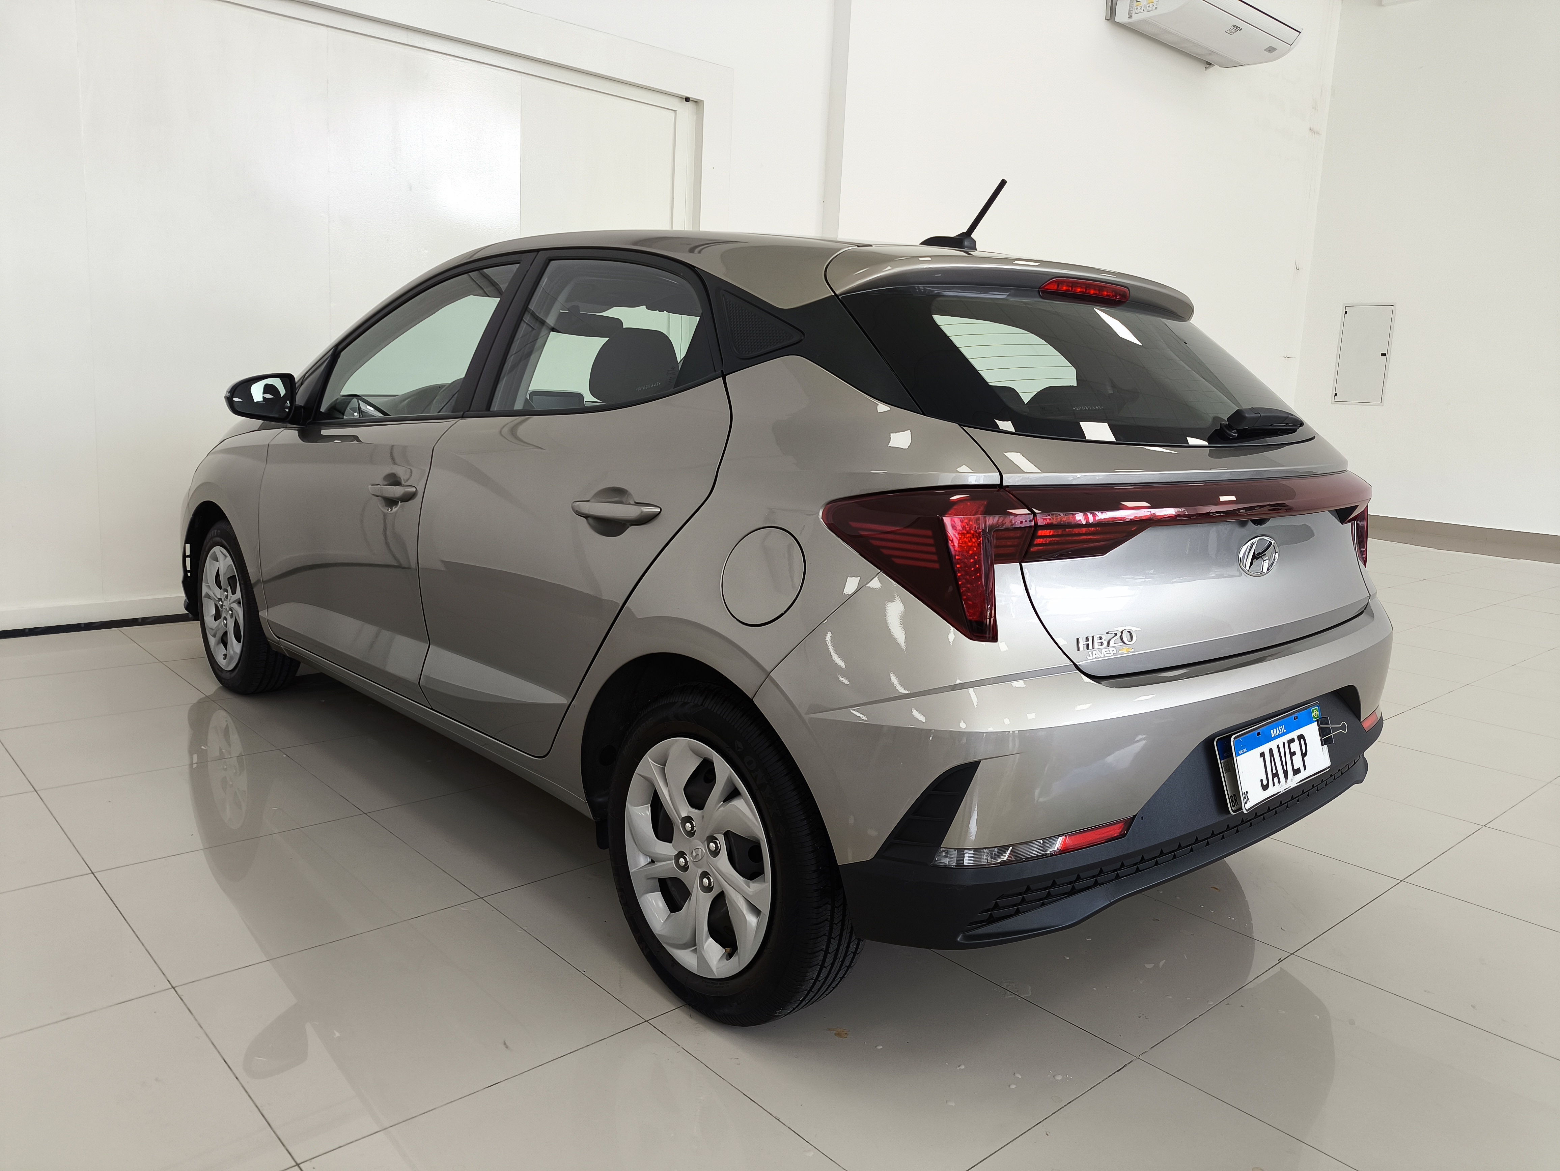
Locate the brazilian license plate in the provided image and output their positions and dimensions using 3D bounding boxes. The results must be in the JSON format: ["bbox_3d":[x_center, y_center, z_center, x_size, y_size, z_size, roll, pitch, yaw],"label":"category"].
[{"bbox_3d":[0.897,0.304,2.030,0.400,0.130,0.020,-7,-1,-43],"label":"brazilian license plate"}]

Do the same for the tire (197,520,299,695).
[{"bbox_3d":[-1.822,0.060,3.872,0.190,0.605,0.605,-7,14,-43],"label":"tire"}]

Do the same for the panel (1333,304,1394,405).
[{"bbox_3d":[4.974,-1.966,9.618,0.040,0.835,0.425,-6,14,-42],"label":"panel"}]

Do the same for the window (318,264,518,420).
[{"bbox_3d":[-0.974,-0.627,2.959,0.920,0.420,0.050,13,-3,45],"label":"window"}]

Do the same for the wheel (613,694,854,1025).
[{"bbox_3d":[-0.092,0.474,2.077,0.200,0.605,0.605,-7,14,-43],"label":"wheel"}]

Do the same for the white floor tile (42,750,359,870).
[{"bbox_3d":[-1.477,0.558,2.869,0.600,0.012,0.600,-6,14,-42],"label":"white floor tile"}]

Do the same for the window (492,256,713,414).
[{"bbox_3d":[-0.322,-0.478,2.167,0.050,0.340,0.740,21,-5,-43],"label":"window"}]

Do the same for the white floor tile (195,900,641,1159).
[{"bbox_3d":[-0.672,0.763,2.038,0.604,0.010,0.604,-7,14,-42],"label":"white floor tile"}]

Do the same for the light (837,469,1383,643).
[{"bbox_3d":[0.781,-0.099,2.143,1.680,0.235,0.270,-6,14,-42],"label":"light"}]

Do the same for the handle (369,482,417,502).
[{"bbox_3d":[-0.934,-0.224,2.719,0.047,0.045,0.240,-6,14,-42],"label":"handle"}]

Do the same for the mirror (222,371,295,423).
[{"bbox_3d":[-1.496,-0.542,3.196,0.195,0.125,0.130,-6,14,-42],"label":"mirror"}]

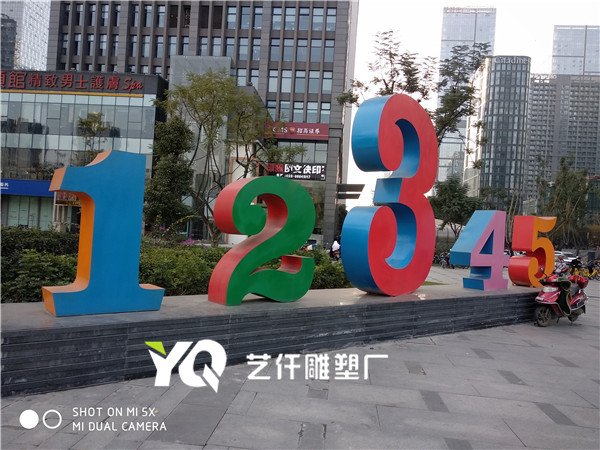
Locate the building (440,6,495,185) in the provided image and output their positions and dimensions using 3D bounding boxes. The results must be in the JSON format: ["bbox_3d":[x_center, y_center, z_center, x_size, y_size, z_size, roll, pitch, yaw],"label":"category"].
[{"bbox_3d":[140.941,-85.890,397.438,42.917,196.541,32.000,3,0,10],"label":"building"}]

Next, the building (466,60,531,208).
[{"bbox_3d":[93.360,-33.197,218.990,18.494,83.460,34.019,3,0,7],"label":"building"}]

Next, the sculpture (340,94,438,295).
[{"bbox_3d":[1.670,-0.476,7.930,0.530,3.363,2.143,3,0,44],"label":"sculpture"}]

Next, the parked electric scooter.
[{"bbox_3d":[5.325,1.470,9.184,1.720,1.100,0.680,4,0,-37],"label":"parked electric scooter"}]

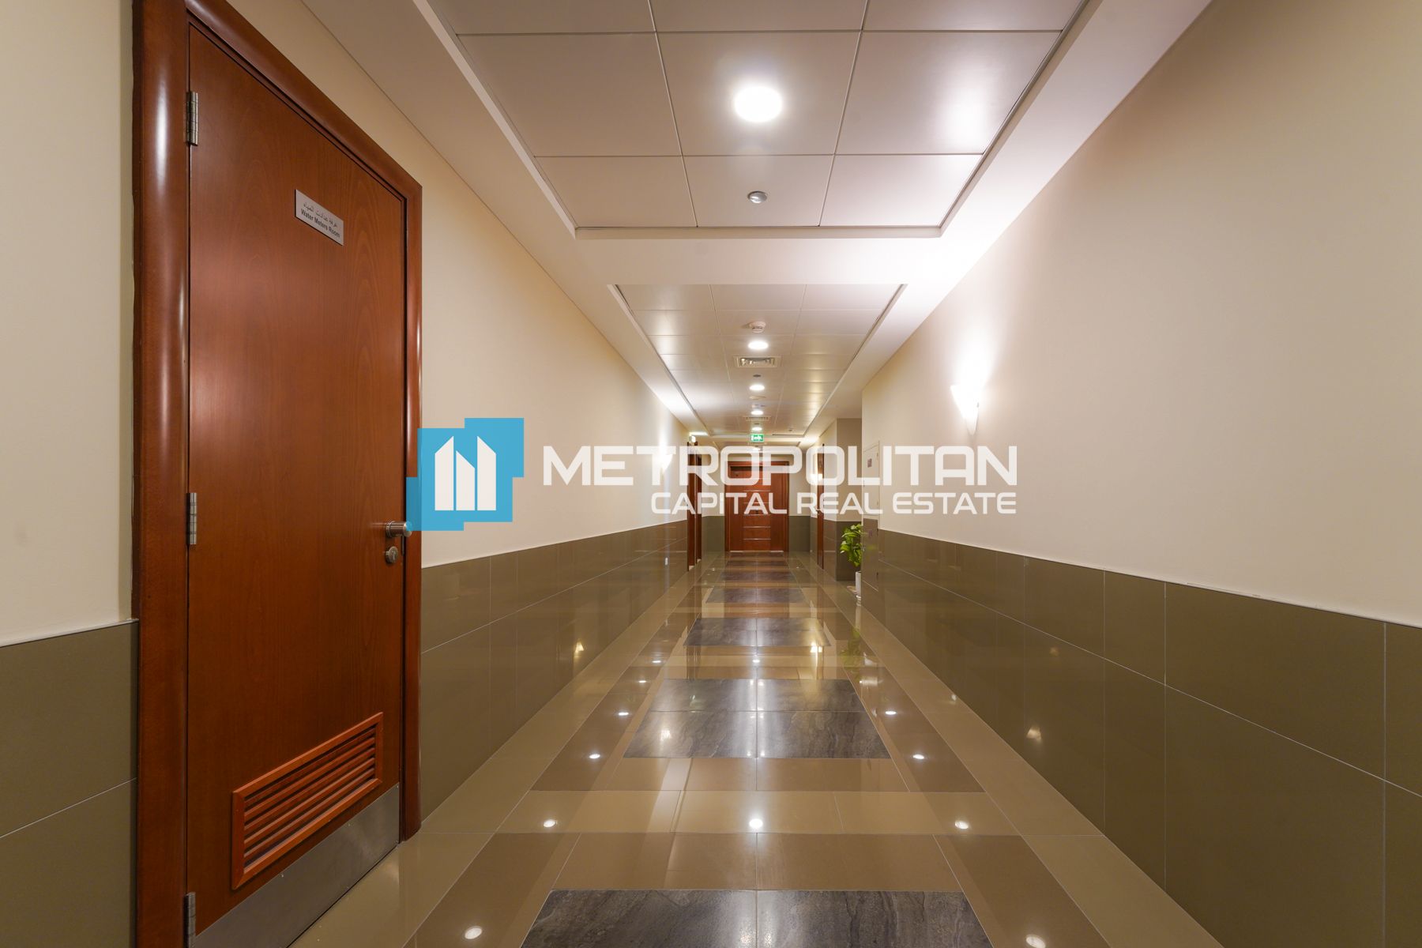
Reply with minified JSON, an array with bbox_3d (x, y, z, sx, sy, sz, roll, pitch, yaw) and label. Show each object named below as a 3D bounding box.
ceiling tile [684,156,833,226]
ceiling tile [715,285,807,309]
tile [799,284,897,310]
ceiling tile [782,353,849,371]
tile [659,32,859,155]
[{"bbox_3d":[0.207,-1.265,2.489,0.605,0.020,0.553,0,-2,3],"label":"ceiling tile"},{"bbox_3d":[0.306,-1.196,3.676,0.605,0.020,0.566,0,-2,3],"label":"ceiling tile"},{"bbox_3d":[0.900,-1.195,3.668,0.580,0.020,0.573,0,-4,2],"label":"tile"},{"bbox_3d":[1.041,-1.091,5.362,0.580,0.020,0.575,0,-4,2],"label":"ceiling tile"},{"bbox_3d":[0.161,-1.302,1.927,0.608,0.020,0.575,0,-4,2],"label":"tile"}]

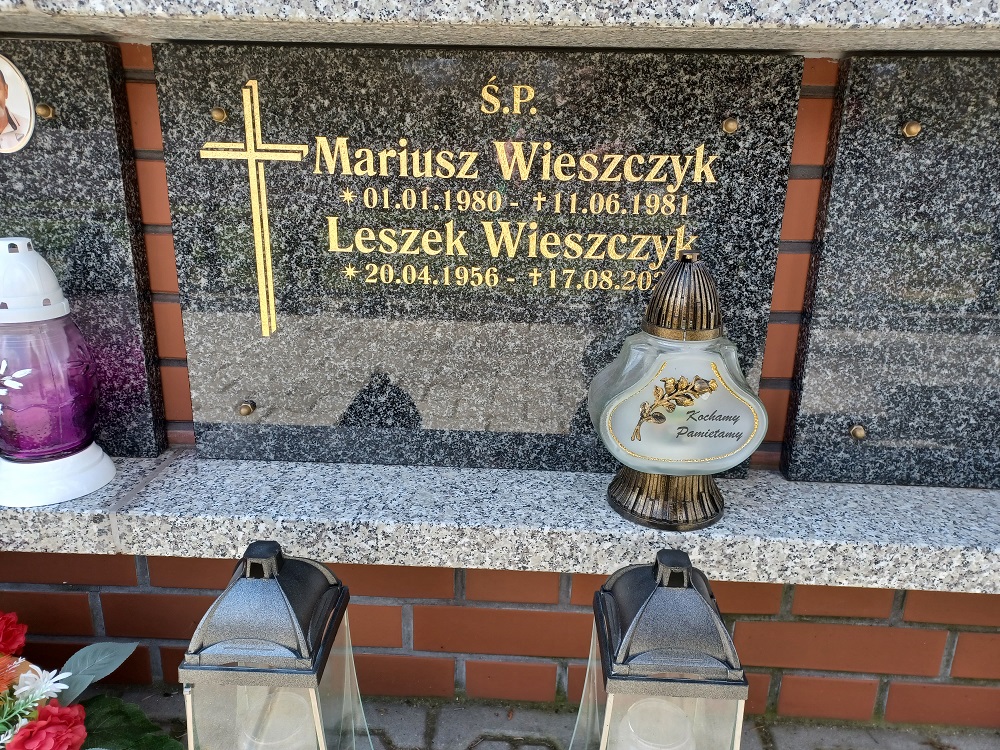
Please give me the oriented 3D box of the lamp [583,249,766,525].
[{"bbox_3d":[0.170,0.011,0.690,0.161,0.251,0.112,0,16,-5],"label":"lamp"}]

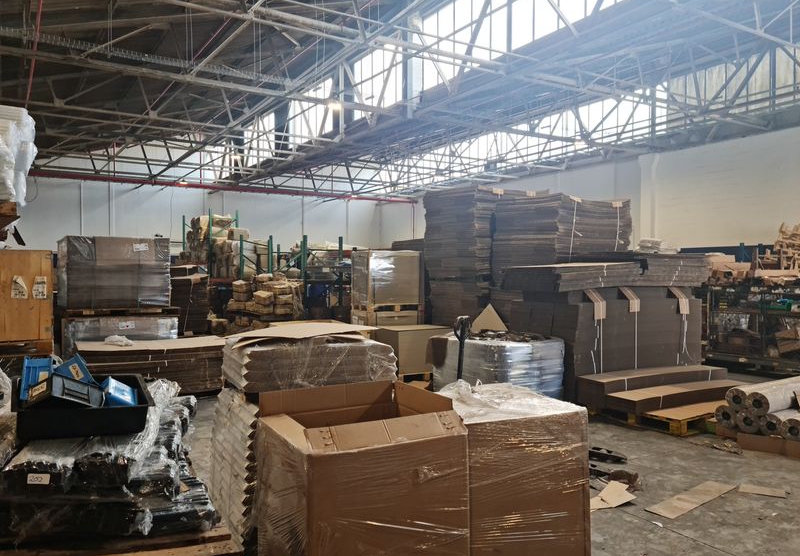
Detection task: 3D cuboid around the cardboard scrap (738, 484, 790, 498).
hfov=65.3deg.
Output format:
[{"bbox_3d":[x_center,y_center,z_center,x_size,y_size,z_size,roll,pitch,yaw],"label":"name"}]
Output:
[{"bbox_3d":[2.543,1.500,4.380,0.277,0.016,0.187,0,1,29],"label":"cardboard scrap"}]

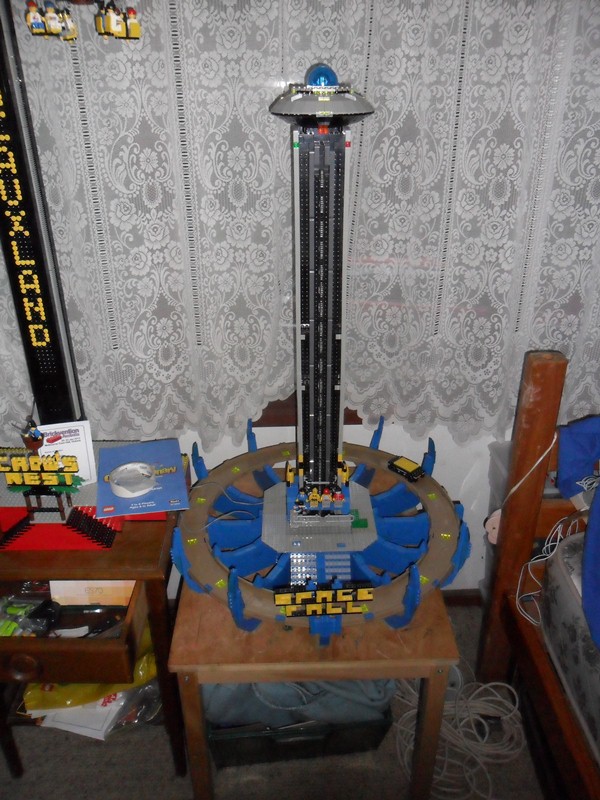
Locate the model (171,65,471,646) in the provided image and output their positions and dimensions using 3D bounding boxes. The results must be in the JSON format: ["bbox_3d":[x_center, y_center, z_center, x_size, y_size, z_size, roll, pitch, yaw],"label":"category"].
[{"bbox_3d":[0.038,-0.087,1.104,0.600,0.884,0.600,0,28,1],"label":"model"}]

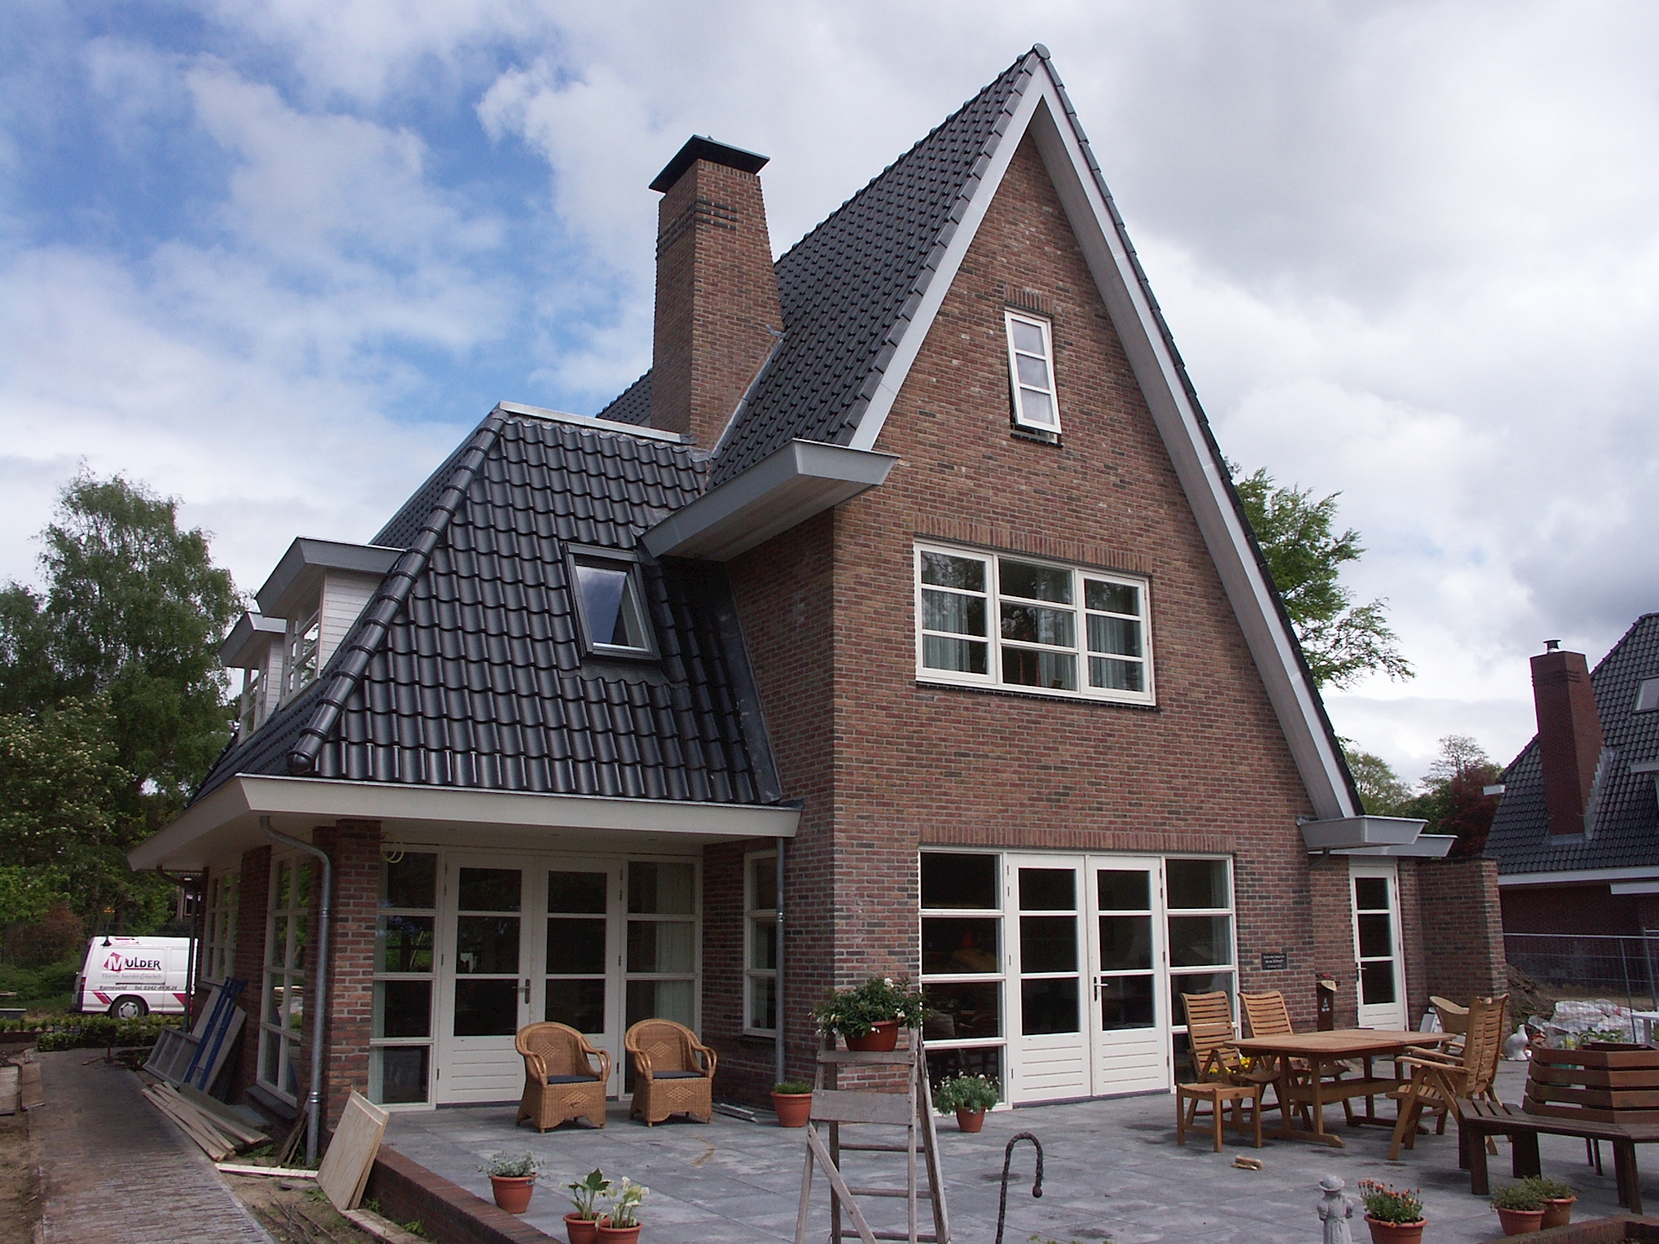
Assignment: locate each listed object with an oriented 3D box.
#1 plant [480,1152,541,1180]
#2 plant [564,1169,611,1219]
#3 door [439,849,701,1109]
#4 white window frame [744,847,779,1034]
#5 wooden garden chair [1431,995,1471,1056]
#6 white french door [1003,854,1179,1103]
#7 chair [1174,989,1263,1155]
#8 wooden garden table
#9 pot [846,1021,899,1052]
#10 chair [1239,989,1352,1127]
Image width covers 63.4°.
[{"bbox_3d":[-1.834,3.128,7.720,0.350,0.170,0.330,7,-15,-29],"label":"plant"},{"bbox_3d":[-1.210,2.865,6.720,0.240,0.240,0.210,7,-15,-29],"label":"plant"},{"bbox_3d":[-2.531,3.497,13.262,2.630,2.306,0.120,7,-14,-29],"label":"door"},{"bbox_3d":[-0.621,3.078,12.863,0.100,1.720,0.720,7,-14,-29],"label":"white window frame"},{"bbox_3d":[5.169,3.703,11.374,0.780,1.060,0.580,10,-16,-38],"label":"wooden garden chair"},{"bbox_3d":[2.488,3.417,13.013,1.990,2.301,0.120,7,-14,-29],"label":"white french door"},{"bbox_3d":[3.072,3.506,10.555,0.570,1.080,0.640,7,-14,-29],"label":"chair"},{"bbox_3d":[4.104,3.719,10.719,2.260,0.740,0.940,10,-16,-38],"label":"wooden garden table"},{"bbox_3d":[0.215,2.148,6.950,0.285,0.155,0.250,7,-14,-29],"label":"pot"},{"bbox_3d":[3.997,3.740,11.553,0.580,1.070,0.760,8,-15,-32],"label":"chair"}]

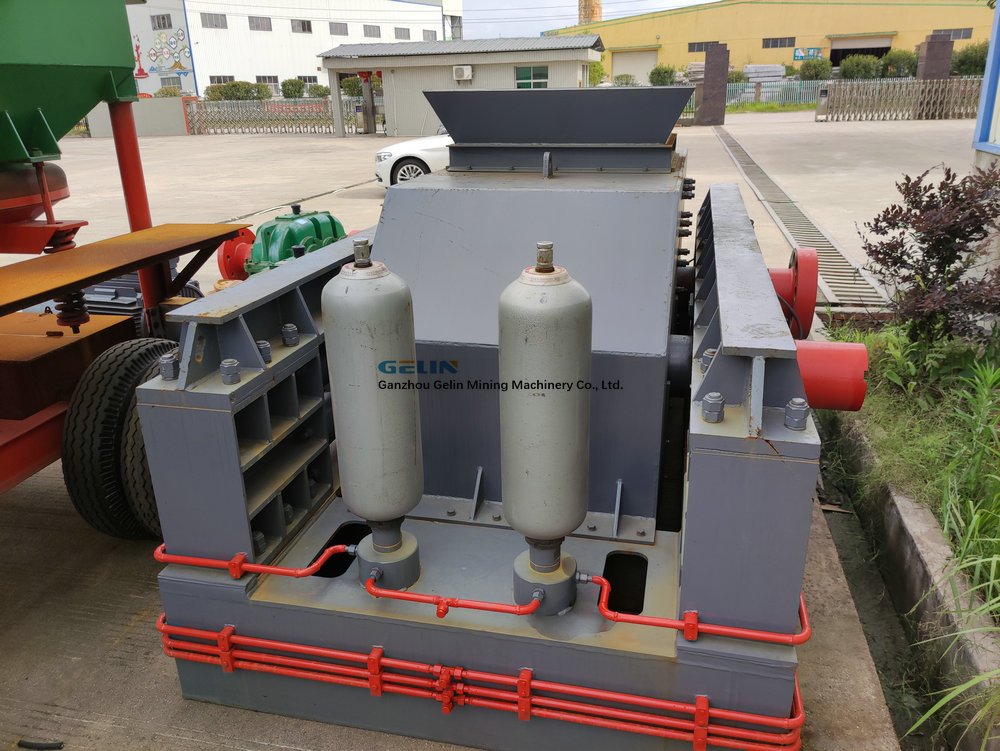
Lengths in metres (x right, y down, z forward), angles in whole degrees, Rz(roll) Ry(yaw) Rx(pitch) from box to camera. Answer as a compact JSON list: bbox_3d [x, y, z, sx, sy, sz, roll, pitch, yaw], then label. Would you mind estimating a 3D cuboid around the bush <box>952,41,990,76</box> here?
[{"bbox_3d":[29.916,-19.659,48.423,3.100,3.470,3.100,4,22,16],"label":"bush"}]

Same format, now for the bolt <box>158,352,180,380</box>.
[{"bbox_3d":[-0.920,-0.022,2.080,0.051,0.061,0.051,4,21,13],"label":"bolt"}]

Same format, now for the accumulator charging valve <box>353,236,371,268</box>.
[{"bbox_3d":[-0.332,-0.295,1.815,0.040,0.064,0.040,4,21,13],"label":"accumulator charging valve"}]

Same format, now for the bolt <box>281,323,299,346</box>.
[{"bbox_3d":[-0.656,-0.127,2.348,0.050,0.060,0.050,4,21,13],"label":"bolt"}]

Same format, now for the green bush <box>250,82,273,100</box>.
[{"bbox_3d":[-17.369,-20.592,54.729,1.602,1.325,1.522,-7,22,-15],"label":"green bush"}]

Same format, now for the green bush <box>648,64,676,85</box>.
[{"bbox_3d":[13.436,-24.625,61.944,2.225,1.803,2.114,3,21,11],"label":"green bush"}]

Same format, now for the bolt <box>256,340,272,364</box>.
[{"bbox_3d":[-0.695,-0.069,2.200,0.050,0.060,0.050,4,21,13],"label":"bolt"}]

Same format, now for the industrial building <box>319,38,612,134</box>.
[{"bbox_3d":[-1.615,-12.172,31.836,11.500,3.700,3.700,4,22,16],"label":"industrial building"}]

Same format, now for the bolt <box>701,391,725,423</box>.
[{"bbox_3d":[0.517,0.074,1.812,0.053,0.064,0.053,4,21,13],"label":"bolt"}]

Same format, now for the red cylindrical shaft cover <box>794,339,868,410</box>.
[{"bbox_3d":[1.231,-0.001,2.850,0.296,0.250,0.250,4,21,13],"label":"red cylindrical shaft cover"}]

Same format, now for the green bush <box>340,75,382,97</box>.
[{"bbox_3d":[-10.250,-21.124,55.215,2.792,1.576,2.652,-5,21,-9],"label":"green bush"}]

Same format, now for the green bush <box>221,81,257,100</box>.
[{"bbox_3d":[-19.680,-21.011,57.107,2.500,2.550,2.500,4,22,16],"label":"green bush"}]

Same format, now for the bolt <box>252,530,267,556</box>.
[{"bbox_3d":[-0.706,0.486,2.190,0.050,0.059,0.050,4,21,13],"label":"bolt"}]

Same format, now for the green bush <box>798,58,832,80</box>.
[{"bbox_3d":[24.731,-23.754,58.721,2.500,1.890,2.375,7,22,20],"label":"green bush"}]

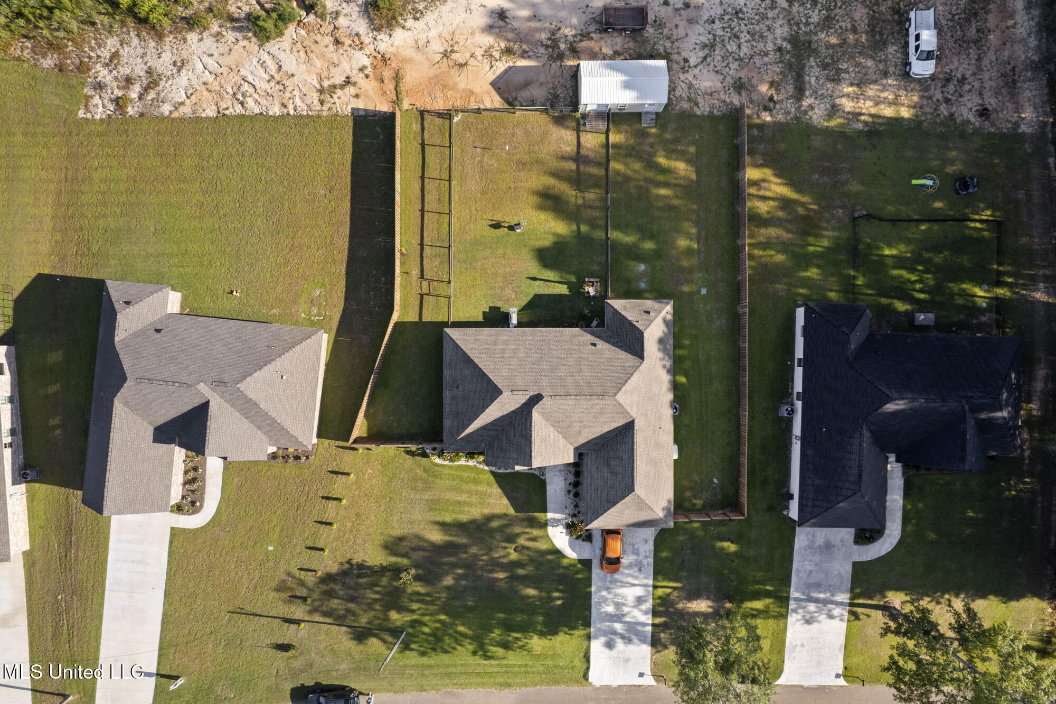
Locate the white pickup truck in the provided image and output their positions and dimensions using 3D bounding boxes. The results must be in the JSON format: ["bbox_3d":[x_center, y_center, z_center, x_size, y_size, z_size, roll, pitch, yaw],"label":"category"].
[{"bbox_3d":[34.049,-26.714,55.558,2.000,1.880,5.800,-1,90,0],"label":"white pickup truck"}]

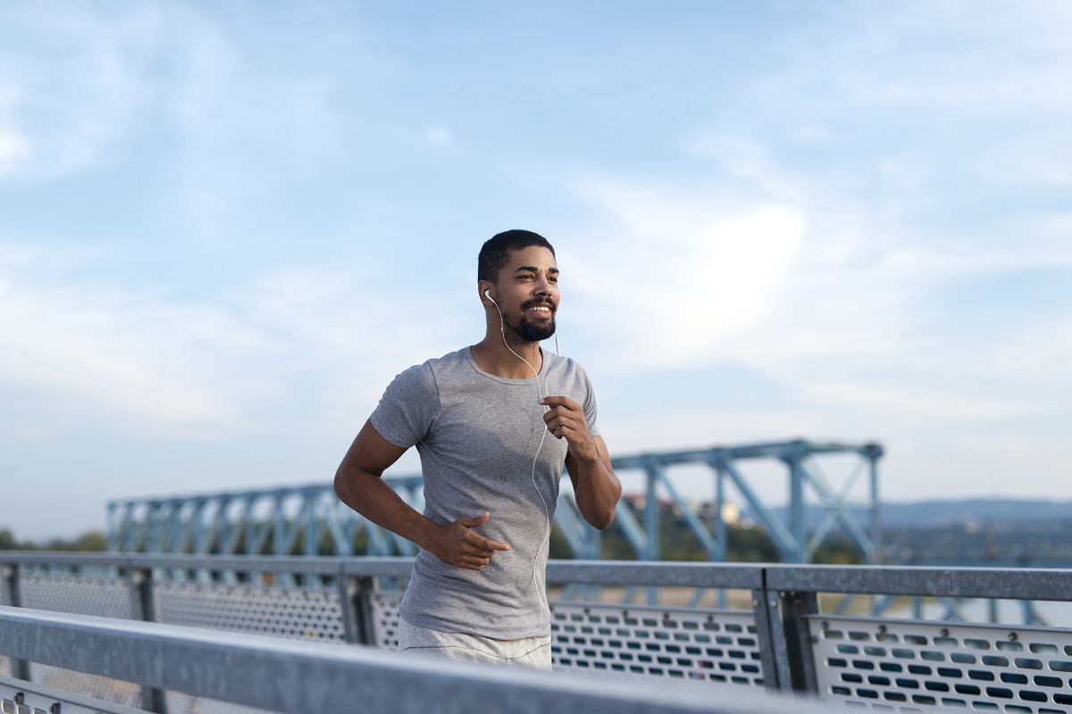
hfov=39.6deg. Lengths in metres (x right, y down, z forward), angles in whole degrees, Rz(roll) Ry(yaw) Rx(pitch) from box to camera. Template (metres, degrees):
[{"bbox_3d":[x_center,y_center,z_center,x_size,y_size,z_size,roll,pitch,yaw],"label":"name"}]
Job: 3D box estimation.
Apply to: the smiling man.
[{"bbox_3d":[-0.140,0.604,3.140,0.610,1.740,0.700,5,-9,-36],"label":"smiling man"}]

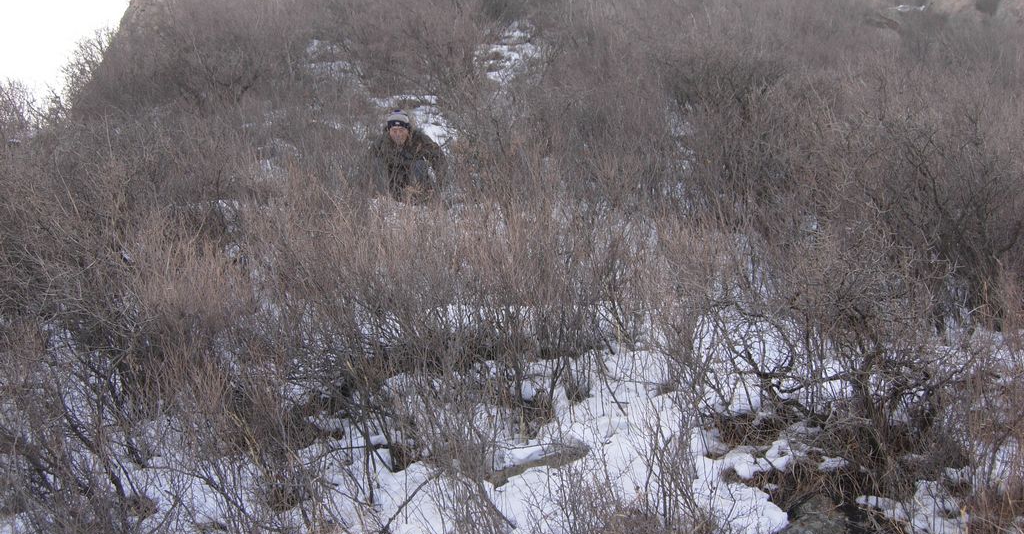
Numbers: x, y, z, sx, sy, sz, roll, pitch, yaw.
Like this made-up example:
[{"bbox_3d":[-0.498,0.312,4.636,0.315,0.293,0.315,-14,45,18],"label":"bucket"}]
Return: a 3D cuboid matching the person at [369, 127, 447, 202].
[{"bbox_3d":[-0.883,-0.935,10.400,0.650,0.860,0.680,0,-5,-2],"label":"person"}]

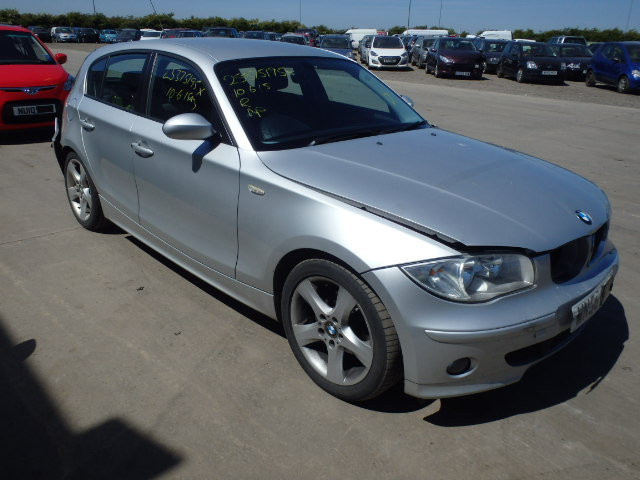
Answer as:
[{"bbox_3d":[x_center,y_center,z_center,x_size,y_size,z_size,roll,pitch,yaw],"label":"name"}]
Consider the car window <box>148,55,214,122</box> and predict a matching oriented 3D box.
[{"bbox_3d":[-0.688,-0.759,2.664,0.770,0.380,0.060,22,13,42],"label":"car window"}]

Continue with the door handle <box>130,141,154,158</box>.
[{"bbox_3d":[-0.994,-0.505,2.907,0.055,0.050,0.240,-18,29,-40],"label":"door handle"}]

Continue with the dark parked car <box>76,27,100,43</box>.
[{"bbox_3d":[-23.975,-21.159,53.500,1.740,1.470,4.200,-10,25,-29],"label":"dark parked car"}]

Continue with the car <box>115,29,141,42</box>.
[{"bbox_3d":[-20.715,-21.965,56.000,1.780,1.500,4.300,0,22,-3],"label":"car"}]

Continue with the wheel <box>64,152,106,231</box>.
[{"bbox_3d":[-1.744,-0.400,3.980,0.215,0.630,0.630,-18,29,-41],"label":"wheel"}]

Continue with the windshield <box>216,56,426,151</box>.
[{"bbox_3d":[0.058,-0.825,2.997,1.390,0.120,0.710,-18,64,-41],"label":"windshield"}]

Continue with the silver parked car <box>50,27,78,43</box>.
[{"bbox_3d":[-26.204,-21.097,53.200,1.730,1.480,4.200,-12,25,-31],"label":"silver parked car"}]

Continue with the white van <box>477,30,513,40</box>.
[{"bbox_3d":[18.662,-21.844,57.000,4.700,2.200,1.950,-4,22,-14],"label":"white van"}]

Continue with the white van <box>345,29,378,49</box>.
[{"bbox_3d":[3.686,-20.488,53.000,4.300,2.000,1.830,-4,22,-14],"label":"white van"}]

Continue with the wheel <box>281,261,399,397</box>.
[{"bbox_3d":[0.108,0.354,2.179,0.215,0.630,0.630,-18,29,-40],"label":"wheel"}]

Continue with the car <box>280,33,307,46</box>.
[{"bbox_3d":[-1.699,-12.978,34.500,1.760,1.470,4.200,4,22,8],"label":"car"}]

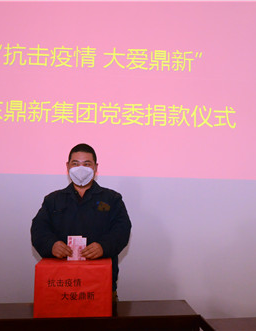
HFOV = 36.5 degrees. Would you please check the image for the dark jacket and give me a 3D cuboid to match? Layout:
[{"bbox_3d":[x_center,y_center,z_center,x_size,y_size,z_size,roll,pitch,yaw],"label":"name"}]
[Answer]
[{"bbox_3d":[-0.277,0.398,2.310,0.610,0.660,0.410,1,-6,-7],"label":"dark jacket"}]

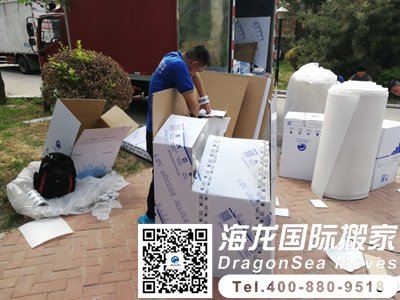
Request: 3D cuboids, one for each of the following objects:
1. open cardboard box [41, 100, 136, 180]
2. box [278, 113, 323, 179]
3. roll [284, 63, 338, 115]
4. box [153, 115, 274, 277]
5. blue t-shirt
[{"bbox_3d":[-1.219,-0.049,3.348,0.660,0.820,0.540,-10,37,-44],"label":"open cardboard box"},{"bbox_3d":[1.307,-0.073,3.980,0.470,0.710,0.550,6,16,16],"label":"box"},{"bbox_3d":[1.542,-0.512,4.442,0.680,1.310,0.680,1,16,0],"label":"roll"},{"bbox_3d":[0.193,0.271,2.466,0.750,0.940,1.040,4,21,11],"label":"box"},{"bbox_3d":[-0.274,-0.465,2.551,0.360,0.680,0.460,12,12,-25],"label":"blue t-shirt"}]

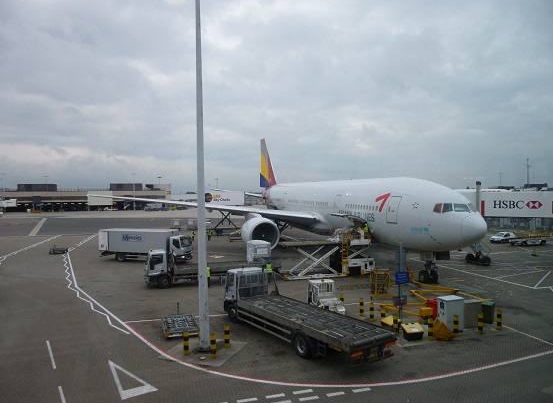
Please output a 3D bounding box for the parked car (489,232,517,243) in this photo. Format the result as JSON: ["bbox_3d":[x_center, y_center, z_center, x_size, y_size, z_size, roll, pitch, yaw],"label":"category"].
[{"bbox_3d":[30.940,4.817,54.669,4.200,1.480,1.700,-2,2,-36],"label":"parked car"}]

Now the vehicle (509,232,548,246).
[{"bbox_3d":[32.413,4.827,51.421,6.100,1.600,1.900,-1,2,-15],"label":"vehicle"}]

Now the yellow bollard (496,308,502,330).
[{"bbox_3d":[11.796,6.235,21.130,0.270,1.060,0.270,-1,2,0],"label":"yellow bollard"}]

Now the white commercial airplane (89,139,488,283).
[{"bbox_3d":[4.991,-3.387,56.503,60.900,18.500,63.700,-1,2,-15],"label":"white commercial airplane"}]

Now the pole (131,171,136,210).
[{"bbox_3d":[-59.767,-4.072,166.568,2.100,15.500,1.300,-1,2,0],"label":"pole"}]

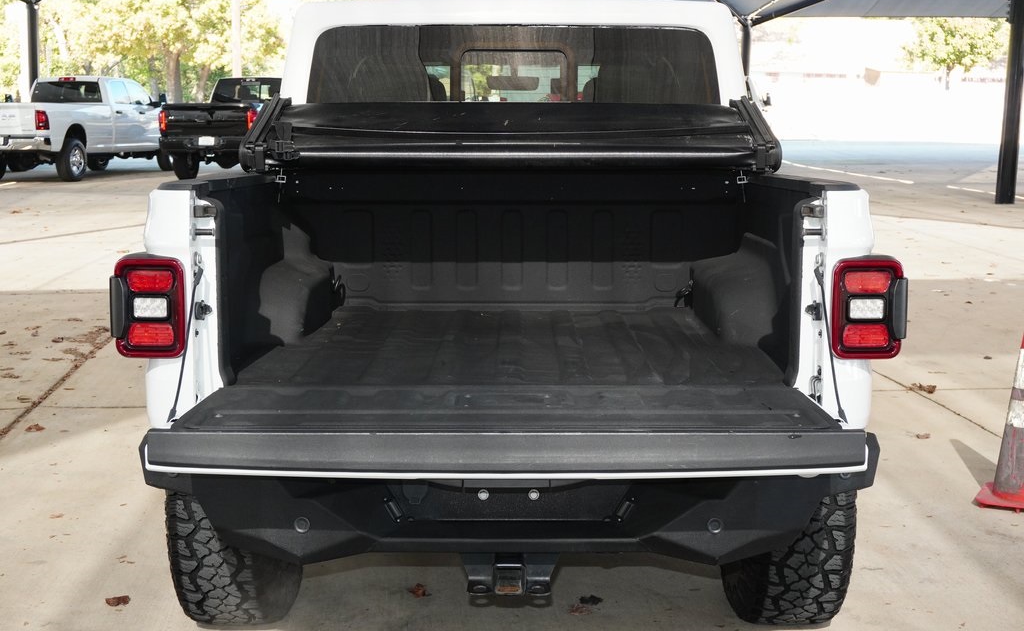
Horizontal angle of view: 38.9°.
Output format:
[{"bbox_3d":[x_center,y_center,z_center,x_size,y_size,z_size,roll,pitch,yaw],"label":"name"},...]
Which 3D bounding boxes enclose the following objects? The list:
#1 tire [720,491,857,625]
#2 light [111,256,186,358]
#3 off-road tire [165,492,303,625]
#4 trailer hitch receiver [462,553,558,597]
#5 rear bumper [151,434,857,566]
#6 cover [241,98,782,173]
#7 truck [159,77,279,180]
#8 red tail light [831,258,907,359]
[{"bbox_3d":[0.789,0.493,4.273,0.283,0.823,0.823,0,8,0],"label":"tire"},{"bbox_3d":[-0.770,-0.016,3.111,0.160,0.216,0.130,0,8,0],"label":"light"},{"bbox_3d":[-0.791,0.494,4.283,0.283,0.823,0.823,0,8,0],"label":"off-road tire"},{"bbox_3d":[-0.007,0.548,3.227,0.205,0.110,0.200,0,8,0],"label":"trailer hitch receiver"},{"bbox_3d":[-0.008,0.381,3.183,1.600,0.250,0.310,0,8,0],"label":"rear bumper"},{"bbox_3d":[-0.001,-0.548,4.367,1.530,0.220,0.580,0,8,0],"label":"cover"},{"bbox_3d":[-5.299,-4.038,31.027,2.050,2.040,6.100,2,8,12],"label":"truck"},{"bbox_3d":[0.754,-0.014,3.102,0.160,0.216,0.130,0,8,0],"label":"red tail light"}]

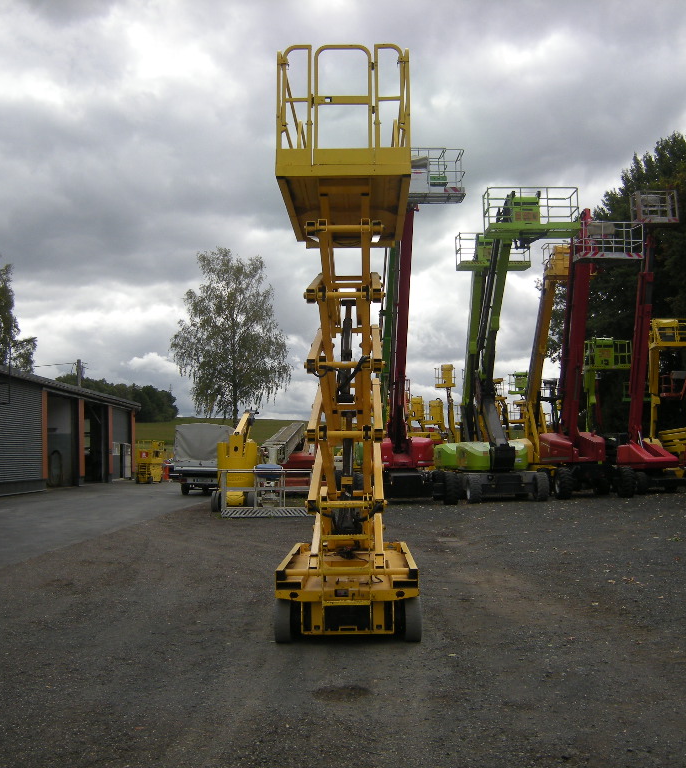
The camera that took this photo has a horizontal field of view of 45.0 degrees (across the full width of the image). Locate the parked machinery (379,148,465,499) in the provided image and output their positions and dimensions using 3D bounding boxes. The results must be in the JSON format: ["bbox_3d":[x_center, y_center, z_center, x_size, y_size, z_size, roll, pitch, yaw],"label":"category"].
[{"bbox_3d":[2.300,-2.029,27.150,3.000,11.500,4.800,0,-5,0],"label":"parked machinery"}]

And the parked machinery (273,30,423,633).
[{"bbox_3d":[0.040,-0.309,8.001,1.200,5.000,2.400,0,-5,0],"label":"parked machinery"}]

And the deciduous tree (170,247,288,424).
[{"bbox_3d":[-7.200,-1.520,55.300,7.800,15.000,7.800,0,-5,0],"label":"deciduous tree"}]

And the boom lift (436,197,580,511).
[{"bbox_3d":[5.200,-1.206,26.783,4.000,9.800,4.800,0,-5,0],"label":"boom lift"}]

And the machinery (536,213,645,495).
[{"bbox_3d":[8.400,-1.111,28.581,3.100,9.900,4.800,1,-5,-8],"label":"machinery"}]

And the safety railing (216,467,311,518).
[{"bbox_3d":[-1.750,2.546,19.358,2.150,1.130,1.000,0,-5,0],"label":"safety railing"}]

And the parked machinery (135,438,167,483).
[{"bbox_3d":[-9.050,3.600,39.137,0.900,2.200,2.200,0,-5,0],"label":"parked machinery"}]

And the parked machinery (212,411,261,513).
[{"bbox_3d":[-2.870,2.053,22.709,1.200,2.650,3.400,0,-5,2],"label":"parked machinery"}]

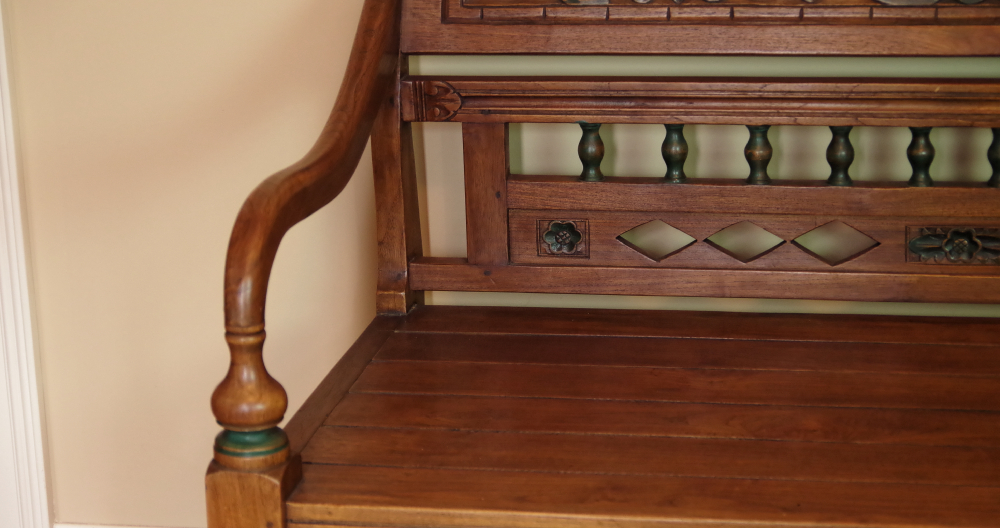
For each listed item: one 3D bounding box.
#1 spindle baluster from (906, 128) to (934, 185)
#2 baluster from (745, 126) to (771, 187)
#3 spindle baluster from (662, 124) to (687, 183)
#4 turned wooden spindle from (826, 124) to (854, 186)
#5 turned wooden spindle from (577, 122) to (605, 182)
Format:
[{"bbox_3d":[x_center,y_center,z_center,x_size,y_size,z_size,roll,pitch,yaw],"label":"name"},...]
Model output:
[{"bbox_3d":[0.409,-0.106,2.421,0.027,0.060,0.027,1,15,10],"label":"spindle baluster"},{"bbox_3d":[0.254,-0.110,2.449,0.027,0.060,0.027,1,15,10],"label":"baluster"},{"bbox_3d":[0.173,-0.111,2.463,0.027,0.060,0.027,1,15,10],"label":"spindle baluster"},{"bbox_3d":[0.333,-0.107,2.435,0.027,0.060,0.027,1,15,10],"label":"turned wooden spindle"},{"bbox_3d":[0.091,-0.113,2.478,0.027,0.059,0.027,1,15,10],"label":"turned wooden spindle"}]

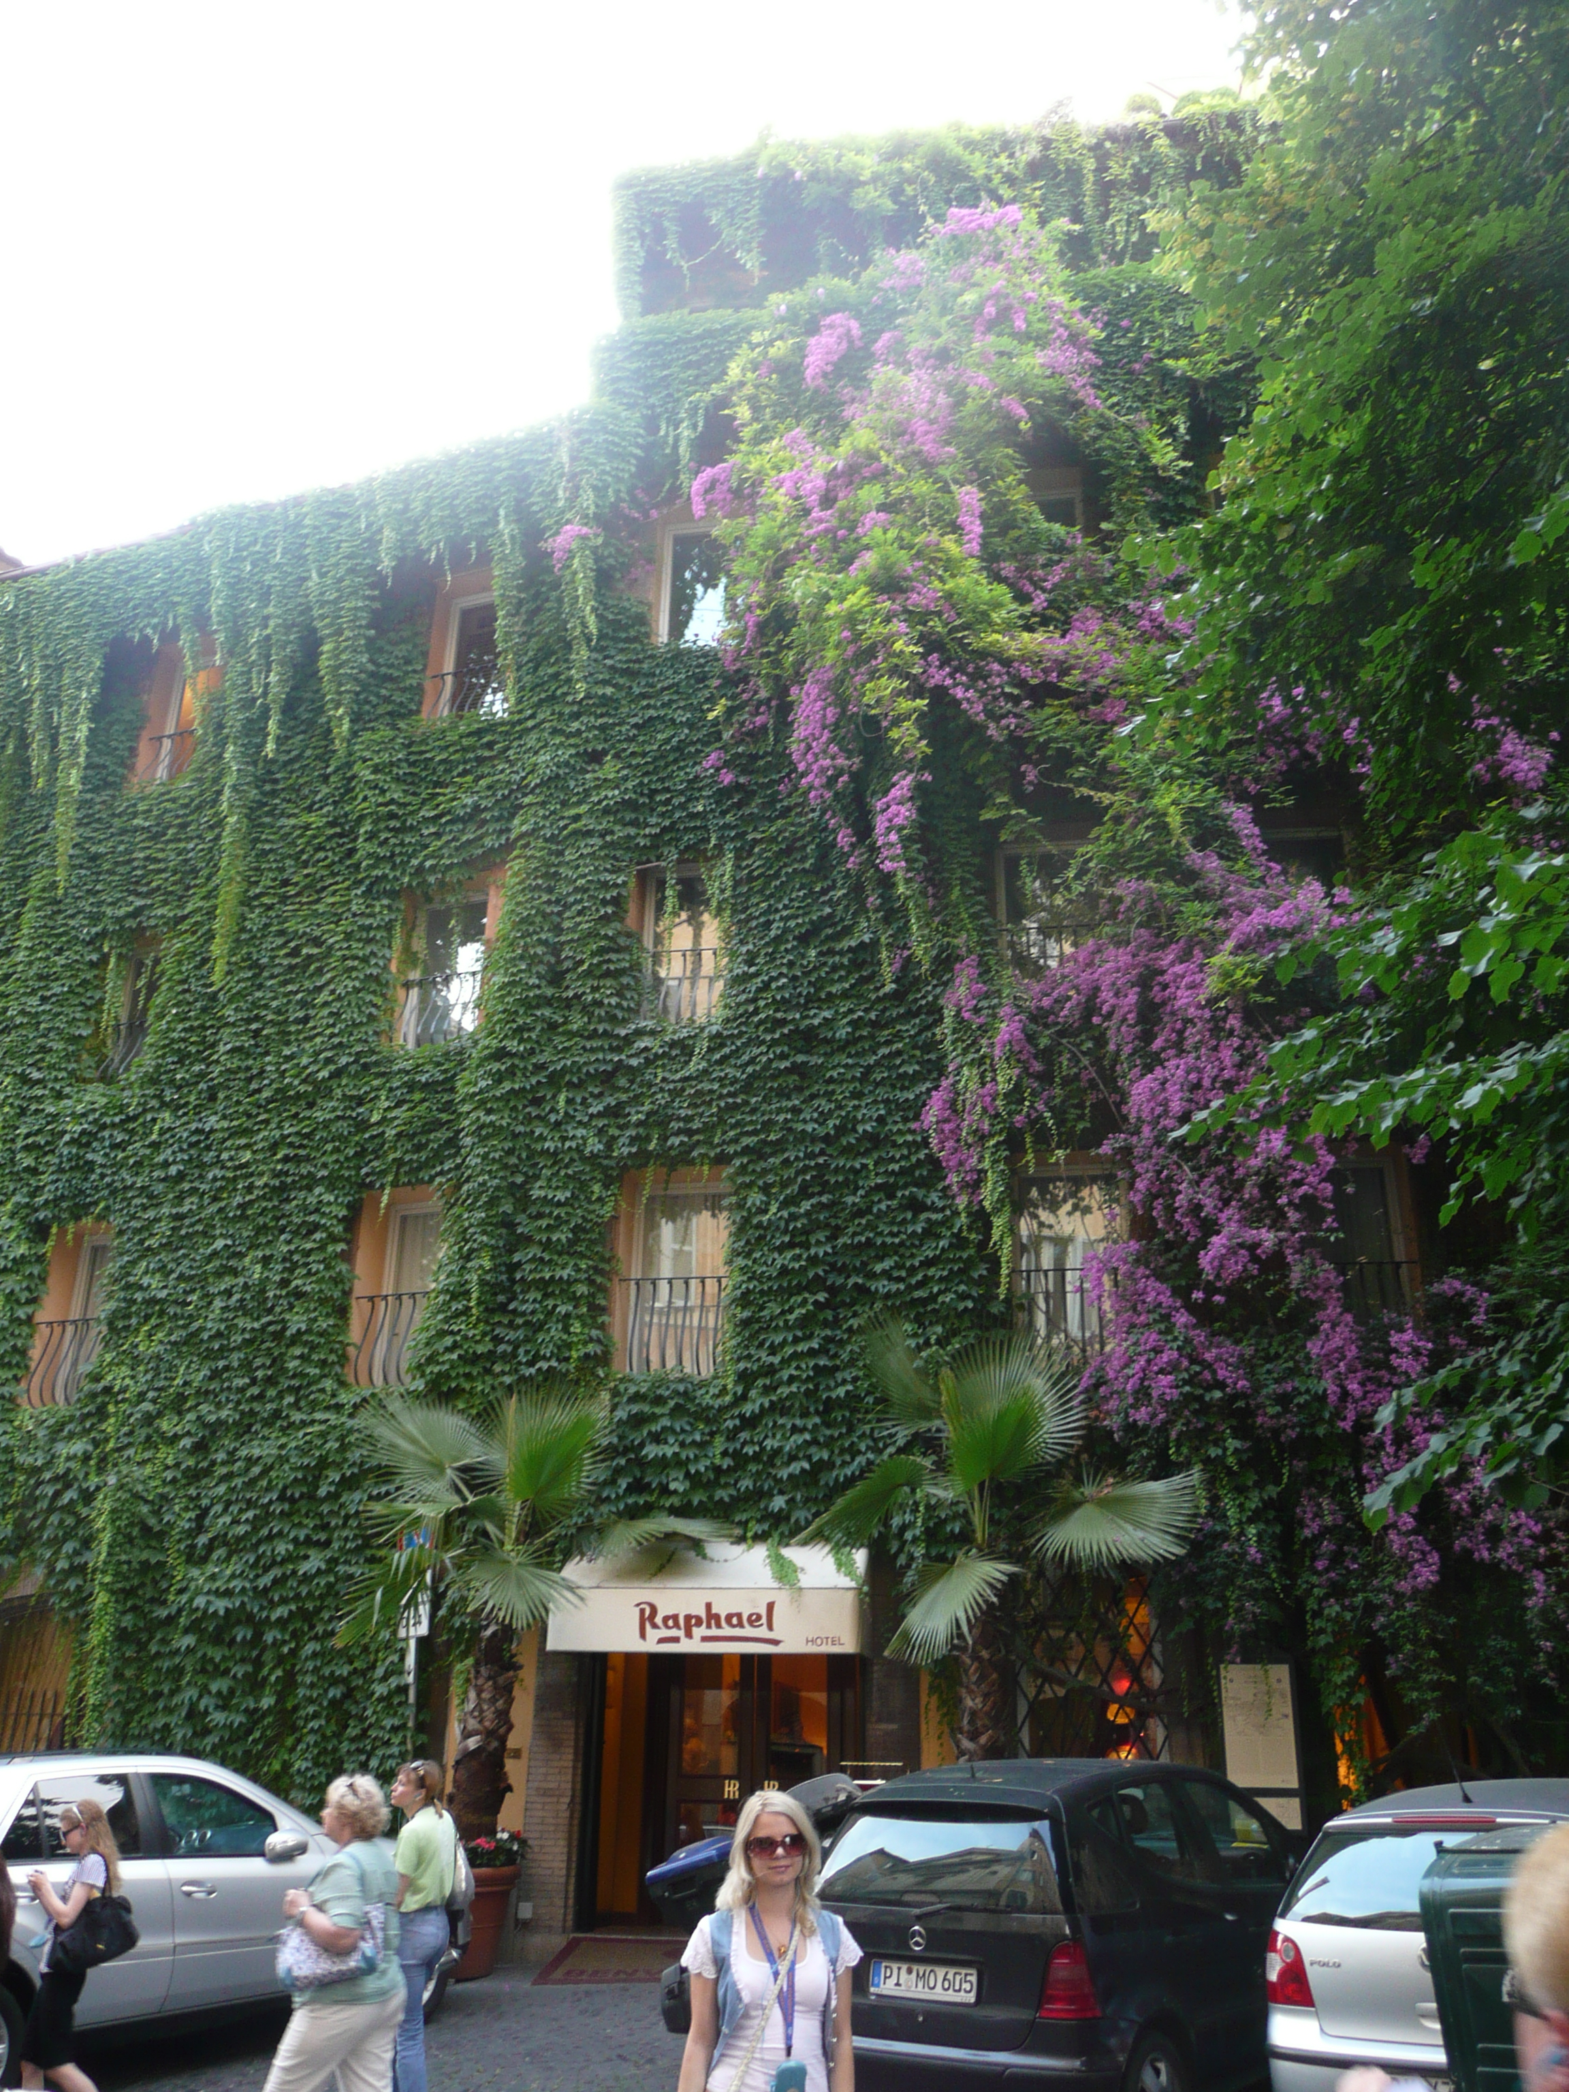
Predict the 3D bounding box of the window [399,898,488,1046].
[{"bbox_3d":[-3.433,-0.772,17.575,0.900,1.680,0.200,-7,-23,19],"label":"window"}]

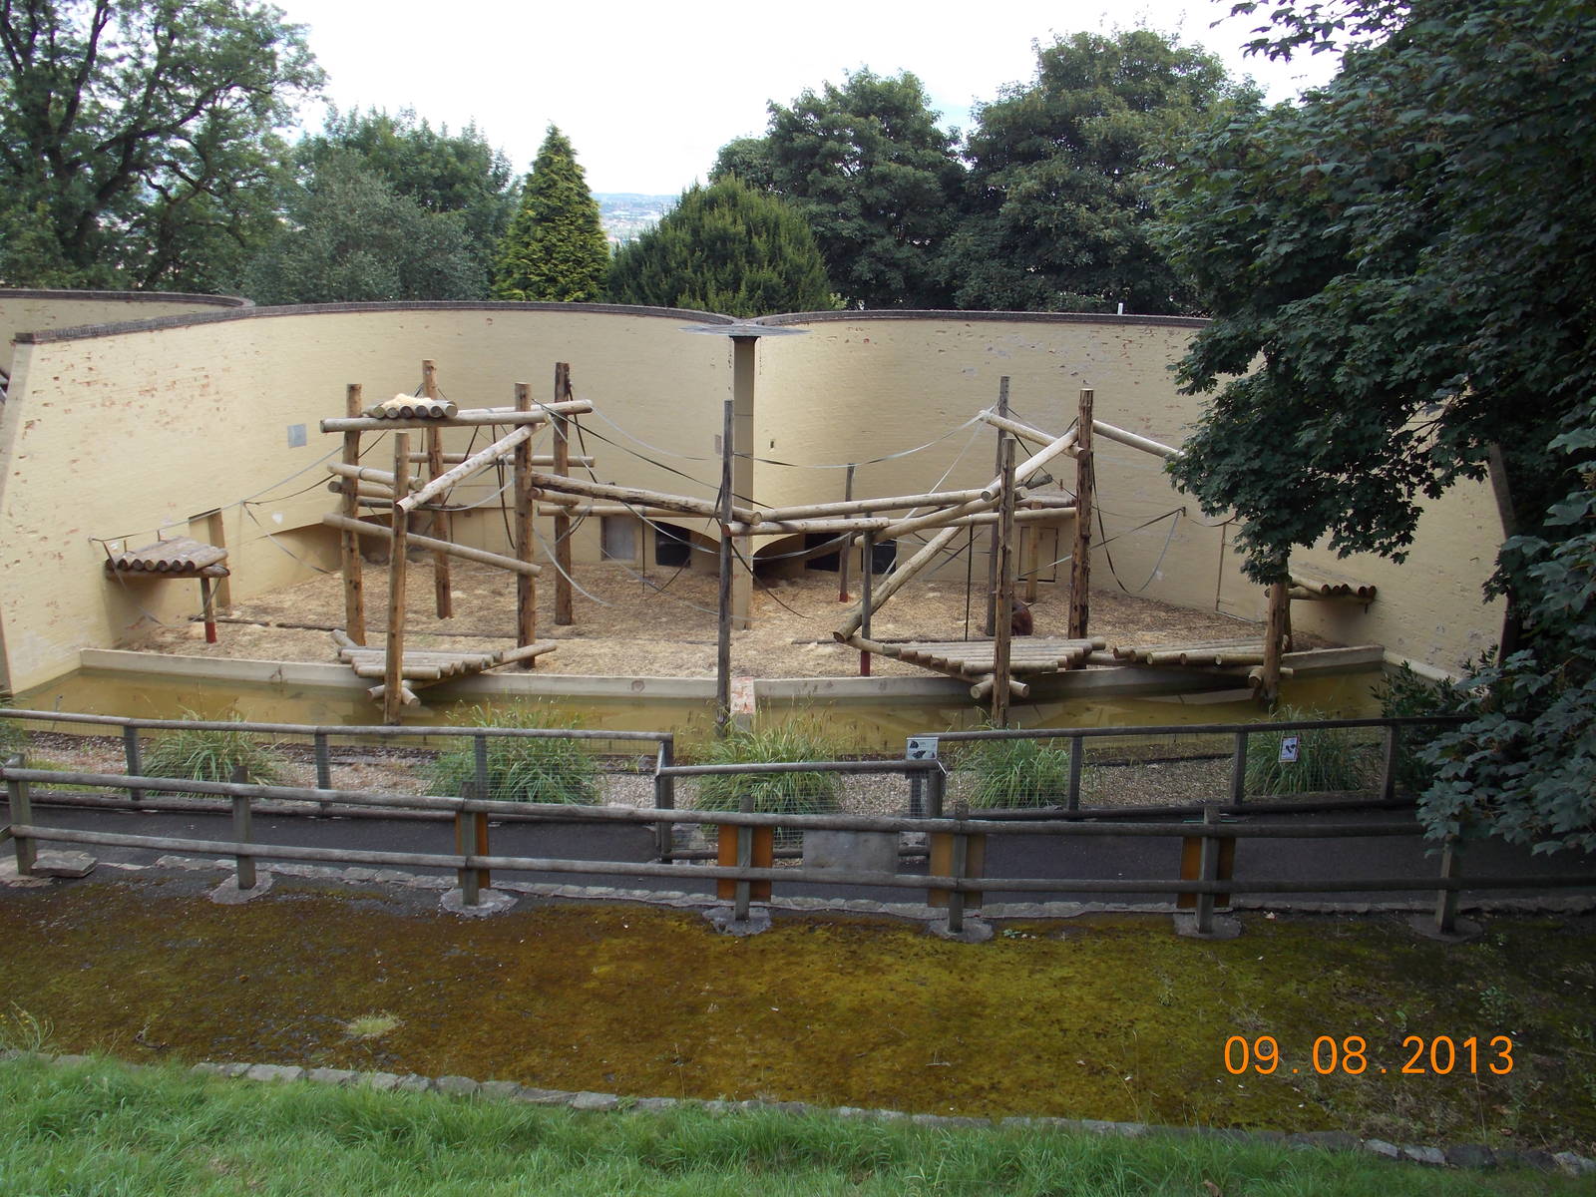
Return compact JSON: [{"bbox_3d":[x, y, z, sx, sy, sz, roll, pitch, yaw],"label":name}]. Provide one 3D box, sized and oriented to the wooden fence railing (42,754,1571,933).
[{"bbox_3d":[0.029,2.016,10.979,13.100,1.060,0.600,1,15,3],"label":"wooden fence railing"}]

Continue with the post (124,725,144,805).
[{"bbox_3d":[-7.600,1.895,15.834,0.110,0.980,0.100,3,16,-1],"label":"post"}]

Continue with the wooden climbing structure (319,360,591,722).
[{"bbox_3d":[-6.139,-1.169,22.743,4.222,5.100,5.048,3,15,10],"label":"wooden climbing structure"}]

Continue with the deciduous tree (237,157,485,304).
[{"bbox_3d":[-11.674,-8.103,36.947,6.400,7.000,5.800,0,16,0],"label":"deciduous tree"}]

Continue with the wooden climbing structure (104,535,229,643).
[{"bbox_3d":[-10.800,-0.082,24.004,1.950,1.550,1.700,4,15,12],"label":"wooden climbing structure"}]

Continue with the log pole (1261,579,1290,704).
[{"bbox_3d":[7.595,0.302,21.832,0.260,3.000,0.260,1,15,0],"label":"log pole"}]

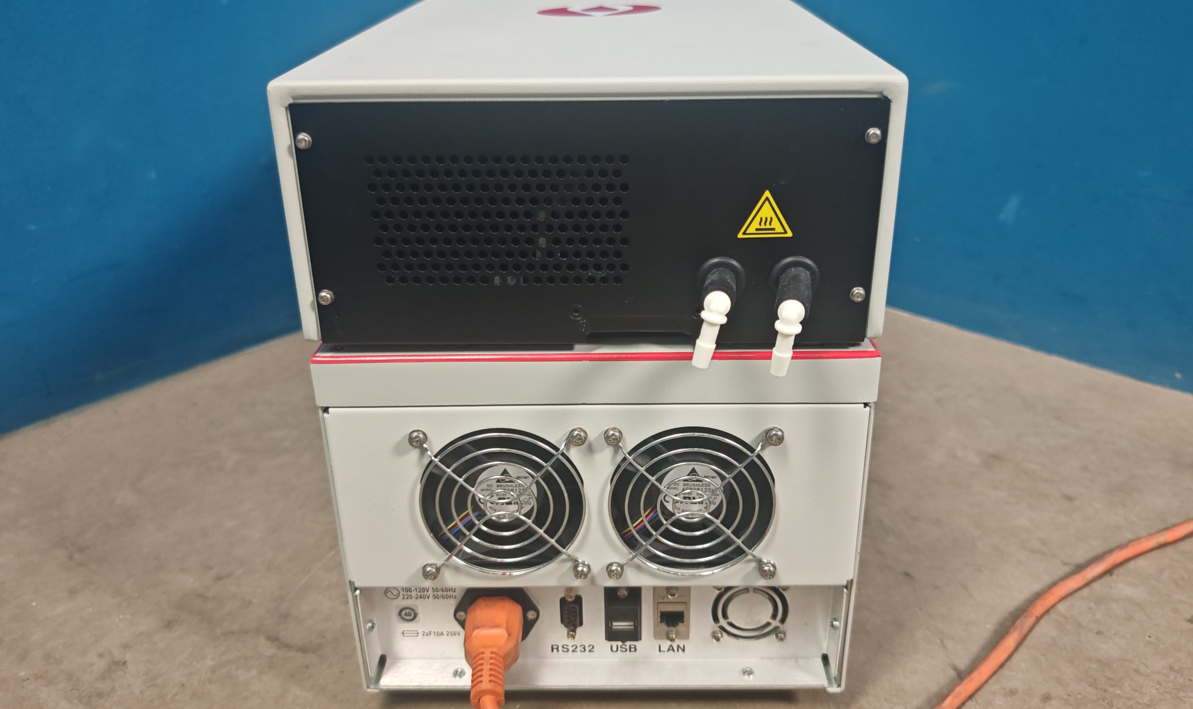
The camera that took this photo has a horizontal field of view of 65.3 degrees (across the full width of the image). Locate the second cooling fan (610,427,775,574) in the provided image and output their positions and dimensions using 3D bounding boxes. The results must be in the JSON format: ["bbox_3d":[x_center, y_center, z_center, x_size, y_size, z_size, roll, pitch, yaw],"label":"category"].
[{"bbox_3d":[0.044,0.064,0.436,0.080,0.080,0.028,0,24,1],"label":"second cooling fan"}]

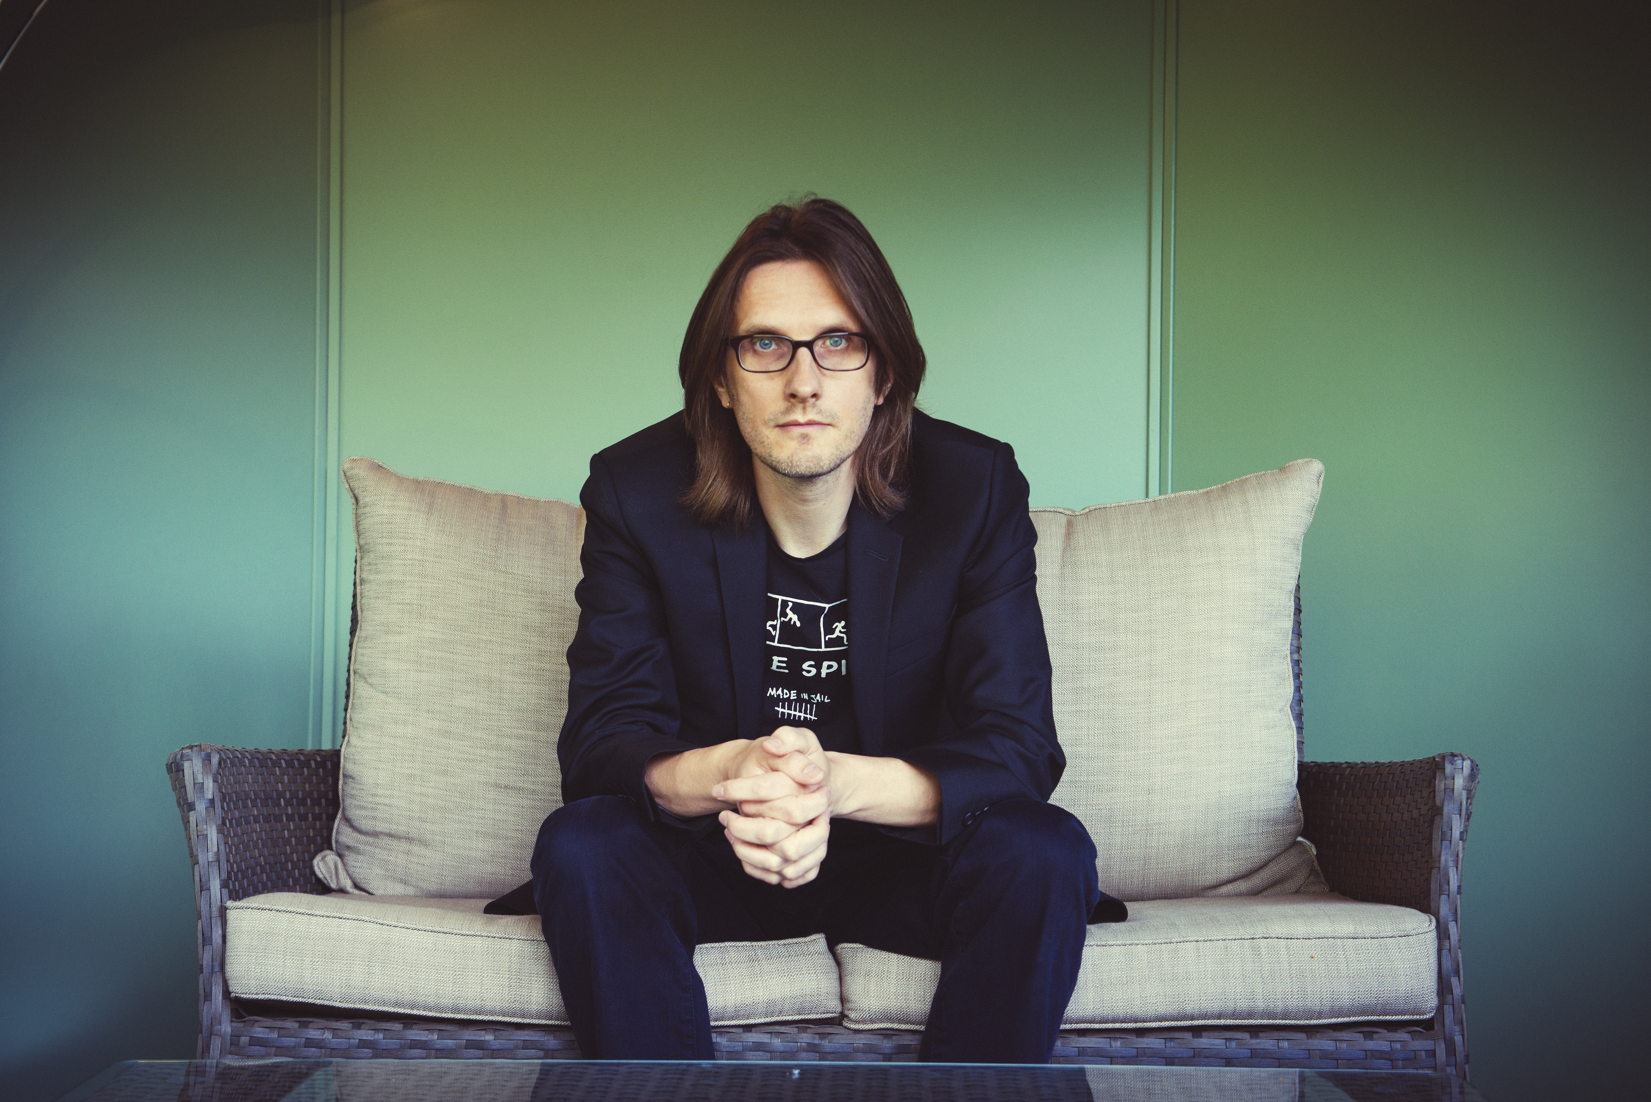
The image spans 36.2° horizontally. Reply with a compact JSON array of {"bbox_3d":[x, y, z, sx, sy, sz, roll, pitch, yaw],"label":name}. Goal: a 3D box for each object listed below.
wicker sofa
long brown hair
[{"bbox_3d":[-0.004,0.350,2.880,1.310,0.910,0.770,0,-1,0],"label":"wicker sofa"},{"bbox_3d":[-0.021,-0.180,2.430,0.235,0.315,0.225,-1,-1,0],"label":"long brown hair"}]

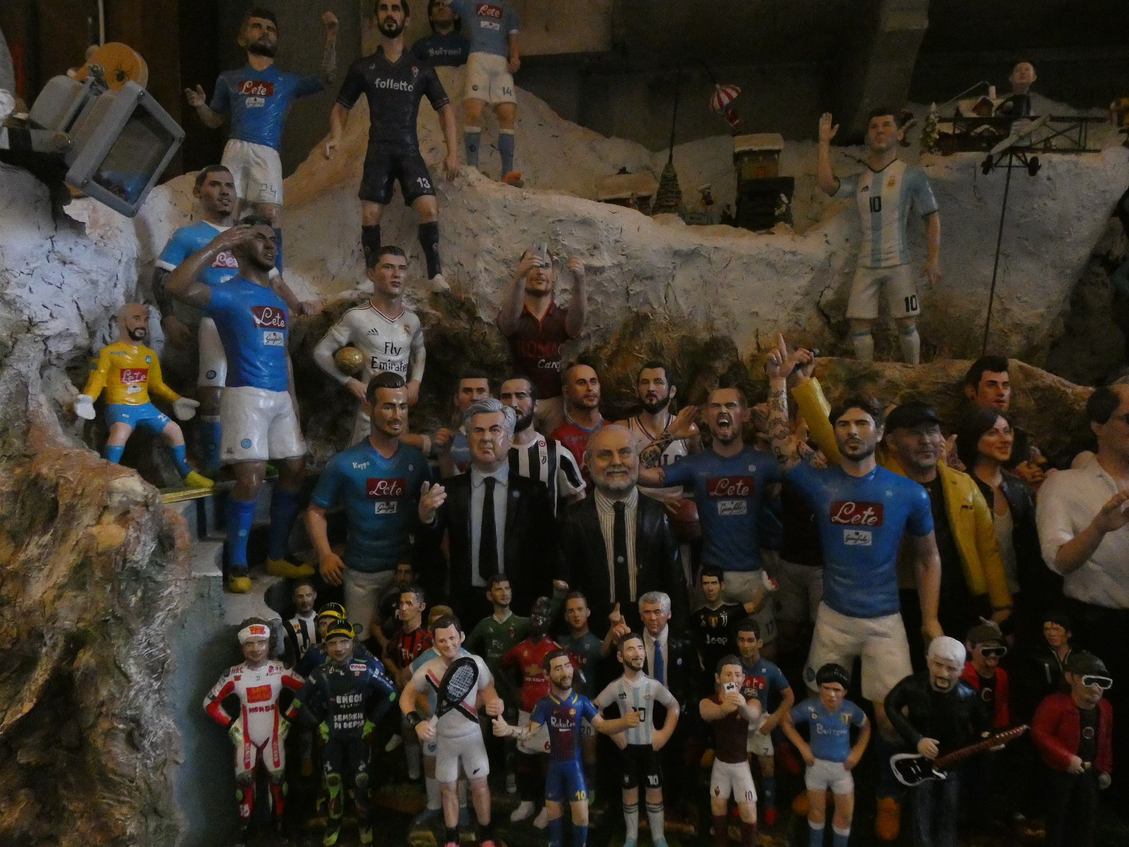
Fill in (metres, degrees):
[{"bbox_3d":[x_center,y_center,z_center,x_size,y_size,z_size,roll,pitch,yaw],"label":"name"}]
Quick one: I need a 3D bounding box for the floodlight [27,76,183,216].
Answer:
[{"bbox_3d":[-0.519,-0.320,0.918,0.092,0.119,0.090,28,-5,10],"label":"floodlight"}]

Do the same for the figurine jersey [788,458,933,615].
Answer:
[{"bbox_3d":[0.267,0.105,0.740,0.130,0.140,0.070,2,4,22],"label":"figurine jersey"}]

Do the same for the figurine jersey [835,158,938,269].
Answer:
[{"bbox_3d":[0.417,-0.274,1.060,0.123,0.141,0.070,3,5,33],"label":"figurine jersey"}]

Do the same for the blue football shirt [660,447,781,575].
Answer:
[{"bbox_3d":[0.166,0.089,0.850,0.123,0.132,0.068,1,4,12],"label":"blue football shirt"}]

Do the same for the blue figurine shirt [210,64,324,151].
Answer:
[{"bbox_3d":[-0.404,-0.427,1.100,0.148,0.120,0.070,-1,4,-15],"label":"blue figurine shirt"}]

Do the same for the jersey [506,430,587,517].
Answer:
[{"bbox_3d":[-0.036,0.075,0.900,0.118,0.130,0.065,0,4,0],"label":"jersey"}]

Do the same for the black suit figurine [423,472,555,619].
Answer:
[{"bbox_3d":[-0.068,0.125,0.755,0.122,0.162,0.075,0,4,5],"label":"black suit figurine"}]

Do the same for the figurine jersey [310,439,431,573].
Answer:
[{"bbox_3d":[-0.196,0.084,0.830,0.114,0.133,0.070,-2,4,-27],"label":"figurine jersey"}]

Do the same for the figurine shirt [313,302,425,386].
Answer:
[{"bbox_3d":[-0.237,-0.088,1.000,0.122,0.123,0.078,-2,5,-32],"label":"figurine shirt"}]

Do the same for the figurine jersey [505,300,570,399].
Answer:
[{"bbox_3d":[-0.035,-0.099,1.090,0.092,0.132,0.078,-1,4,-14],"label":"figurine jersey"}]

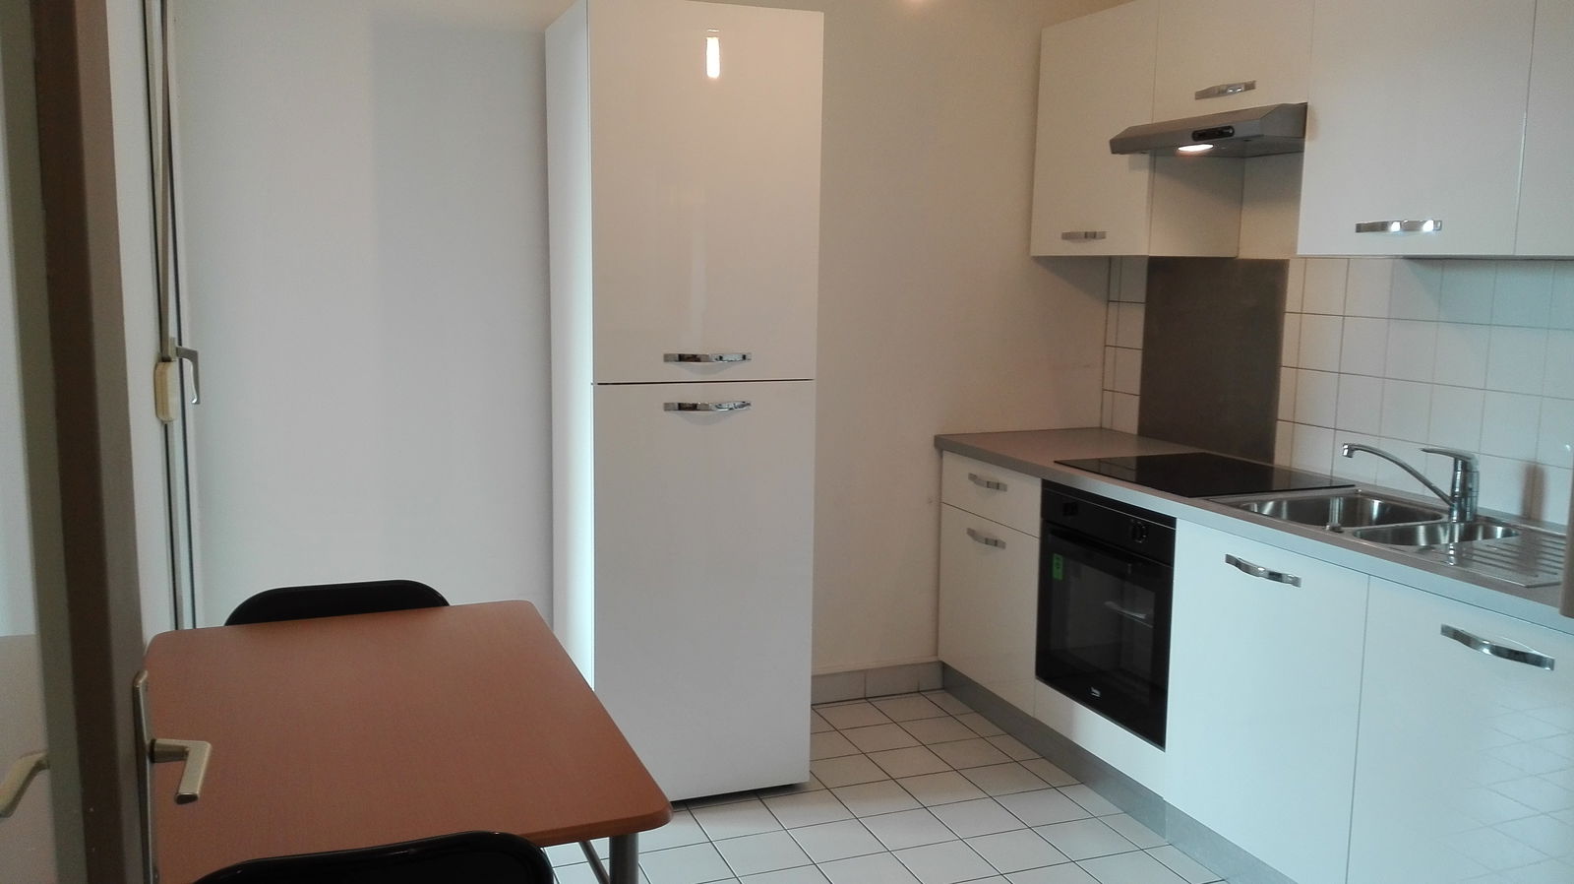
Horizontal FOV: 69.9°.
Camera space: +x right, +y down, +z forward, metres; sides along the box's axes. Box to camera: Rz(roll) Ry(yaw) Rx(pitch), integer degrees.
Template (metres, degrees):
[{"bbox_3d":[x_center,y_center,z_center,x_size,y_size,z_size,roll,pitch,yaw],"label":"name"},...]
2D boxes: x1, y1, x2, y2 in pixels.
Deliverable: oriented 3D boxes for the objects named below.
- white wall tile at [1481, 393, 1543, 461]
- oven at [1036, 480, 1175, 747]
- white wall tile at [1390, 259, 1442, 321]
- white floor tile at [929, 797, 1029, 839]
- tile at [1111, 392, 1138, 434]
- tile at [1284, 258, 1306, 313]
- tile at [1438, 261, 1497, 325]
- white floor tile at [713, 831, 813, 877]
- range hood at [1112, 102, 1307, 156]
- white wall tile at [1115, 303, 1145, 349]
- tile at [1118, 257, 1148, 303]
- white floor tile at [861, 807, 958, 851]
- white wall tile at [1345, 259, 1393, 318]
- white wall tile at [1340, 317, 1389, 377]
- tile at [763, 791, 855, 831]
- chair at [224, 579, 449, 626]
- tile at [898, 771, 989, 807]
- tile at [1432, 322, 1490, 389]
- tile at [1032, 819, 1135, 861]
[{"bbox_3d":[1.709,-0.037,2.653,0.010,0.152,0.136,-3,9,-24],"label":"white wall tile"},{"bbox_3d":[1.098,0.442,3.184,0.550,0.610,0.595,-2,8,-21],"label":"oven"},{"bbox_3d":[1.661,-0.400,2.966,0.010,0.160,0.147,-2,9,-21],"label":"white wall tile"},{"bbox_3d":[0.517,1.025,3.057,0.200,0.010,0.181,-2,9,-21],"label":"white floor tile"},{"bbox_3d":[1.170,-0.088,3.906,0.010,0.153,0.143,-1,9,-23],"label":"tile"},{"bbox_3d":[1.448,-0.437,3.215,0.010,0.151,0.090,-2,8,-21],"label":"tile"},{"bbox_3d":[1.714,-0.374,2.832,0.010,0.160,0.147,-2,9,-21],"label":"tile"},{"bbox_3d":[-0.060,1.010,2.751,0.203,0.010,0.186,-1,9,-23],"label":"white floor tile"},{"bbox_3d":[1.298,-0.857,3.151,0.490,0.088,0.595,-2,9,-21],"label":"range hood"},{"bbox_3d":[1.237,-0.416,4.042,0.010,0.160,0.147,-2,9,-21],"label":"white wall tile"},{"bbox_3d":[1.192,-0.545,3.840,0.010,0.153,0.143,-1,9,-23],"label":"tile"},{"bbox_3d":[0.323,1.025,2.965,0.200,0.010,0.200,-2,8,-21],"label":"white floor tile"},{"bbox_3d":[1.547,-0.407,2.989,0.010,0.152,0.136,-3,9,-24],"label":"white wall tile"},{"bbox_3d":[1.547,-0.253,3.008,0.010,0.153,0.143,-1,9,-23],"label":"white wall tile"},{"bbox_3d":[0.061,1.006,3.077,0.200,0.010,0.200,-2,8,-21],"label":"tile"},{"bbox_3d":[-0.767,0.681,1.955,0.450,0.800,0.480,-1,8,-23],"label":"chair"},{"bbox_3d":[0.444,0.997,3.224,0.200,0.010,0.181,-2,9,-21],"label":"tile"},{"bbox_3d":[1.714,-0.219,2.852,0.010,0.160,0.147,-2,9,-21],"label":"tile"},{"bbox_3d":[0.801,1.070,3.023,0.212,0.010,0.198,-2,9,-21],"label":"tile"}]

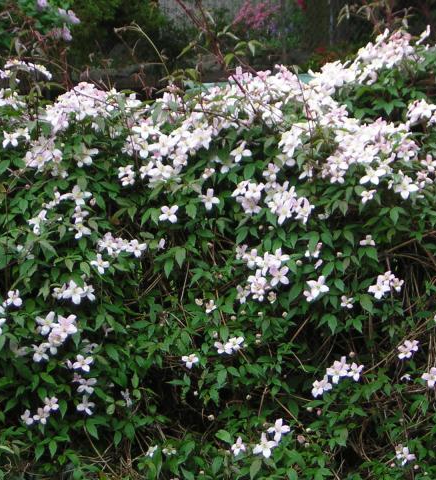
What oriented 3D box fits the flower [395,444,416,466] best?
[{"bbox_3d":[0.465,0.534,4.950,0.054,0.054,0.028,-3,-11,-16],"label":"flower"}]

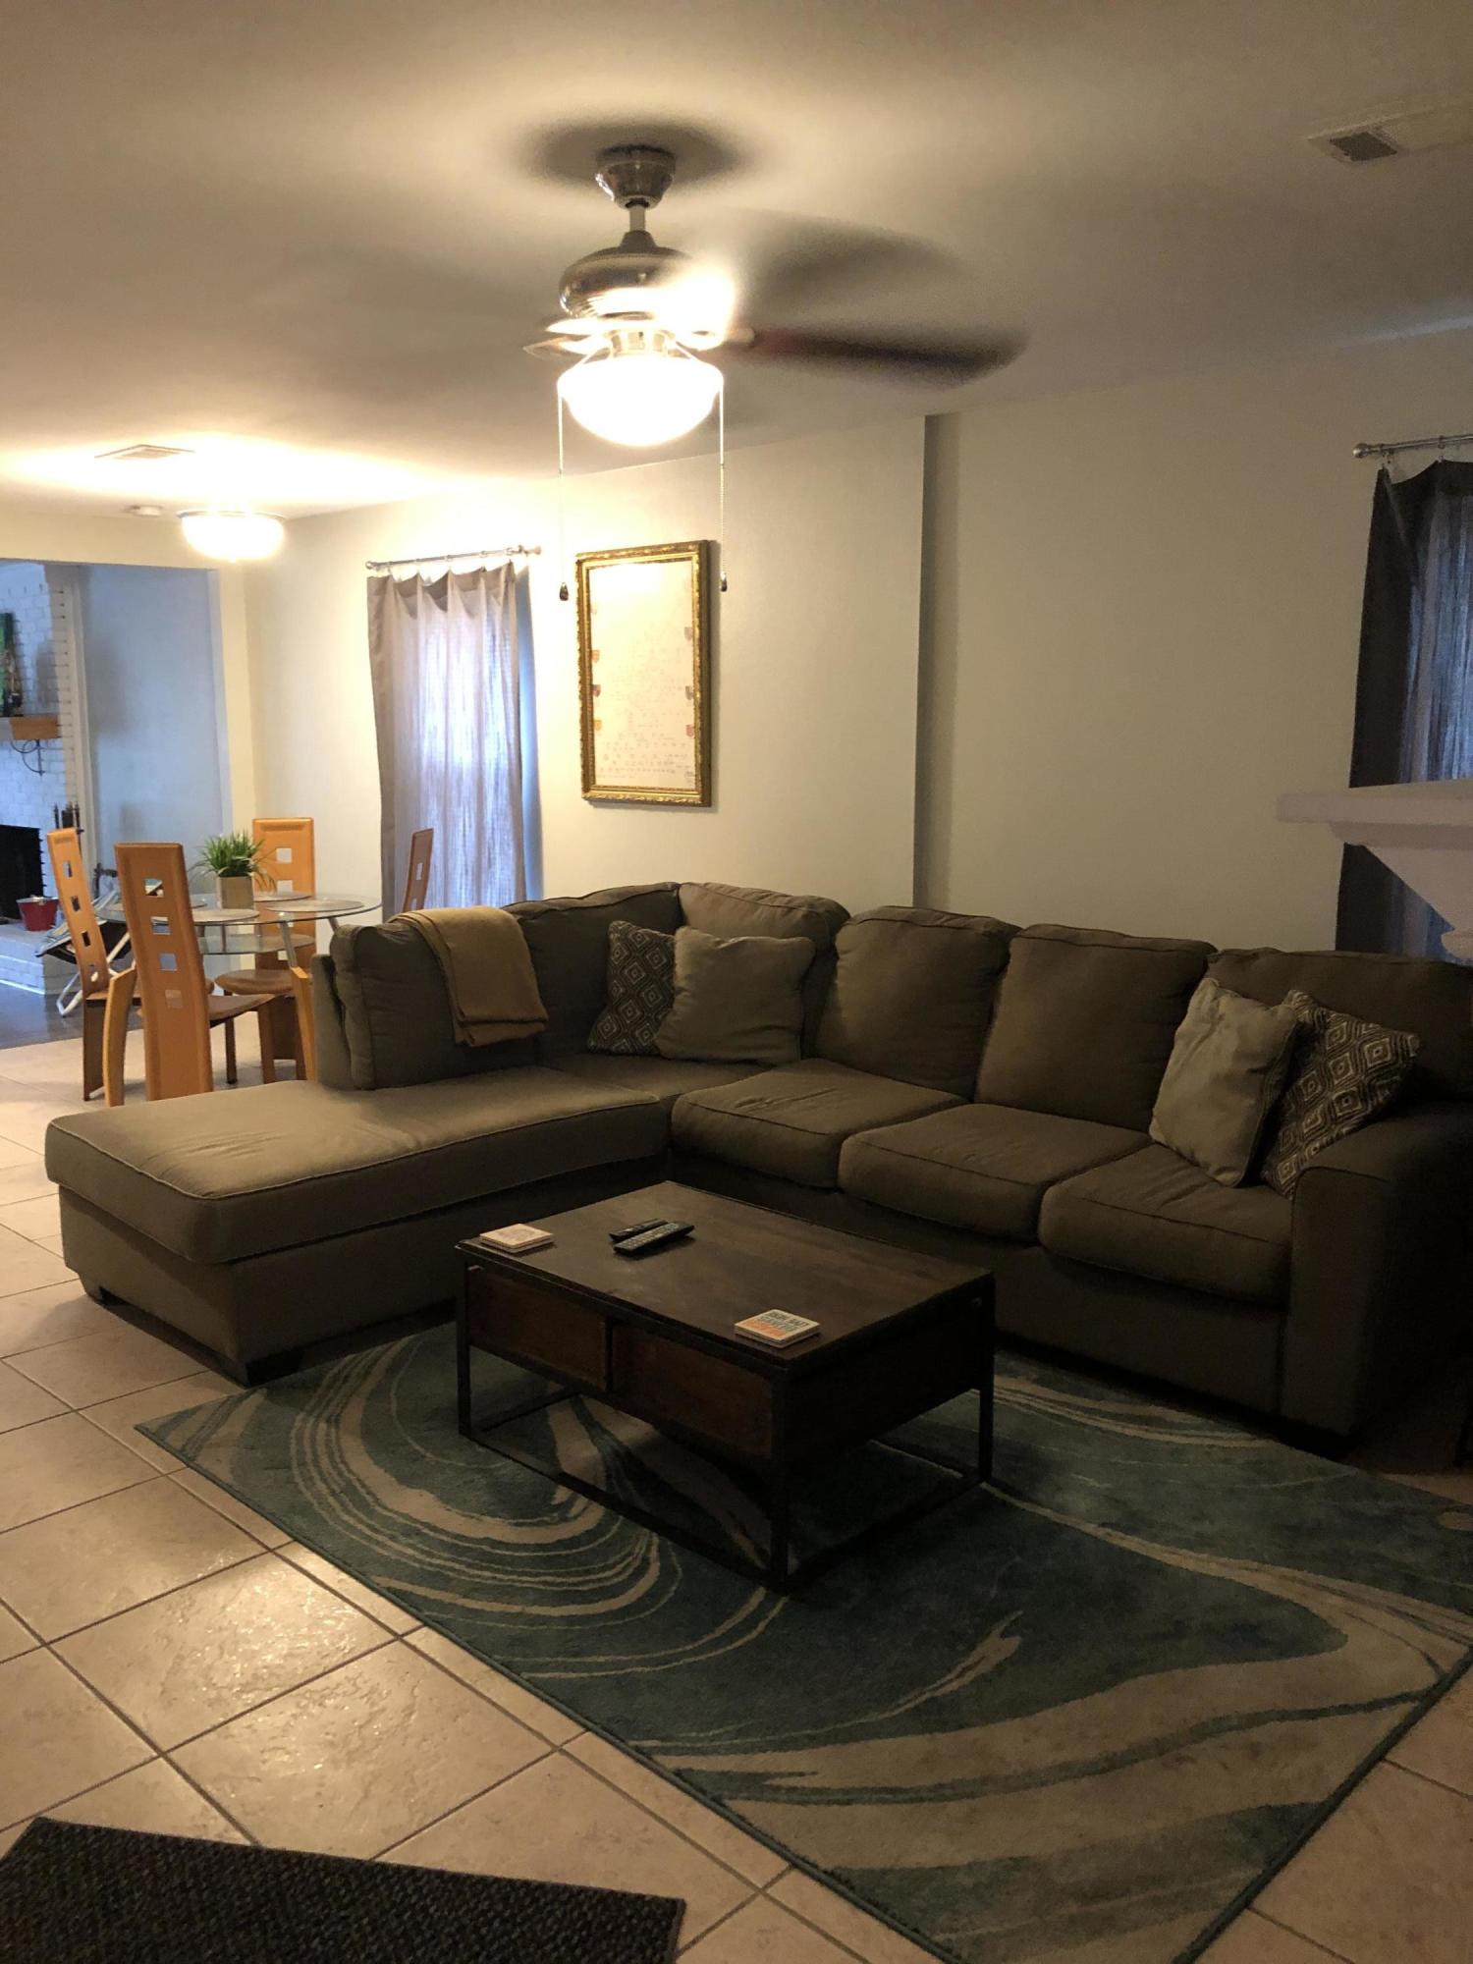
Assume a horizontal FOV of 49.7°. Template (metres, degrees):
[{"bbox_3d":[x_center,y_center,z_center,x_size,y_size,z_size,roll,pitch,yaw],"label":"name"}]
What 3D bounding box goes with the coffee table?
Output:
[{"bbox_3d":[-0.040,0.771,3.262,0.926,0.430,0.615,9,13,43],"label":"coffee table"}]

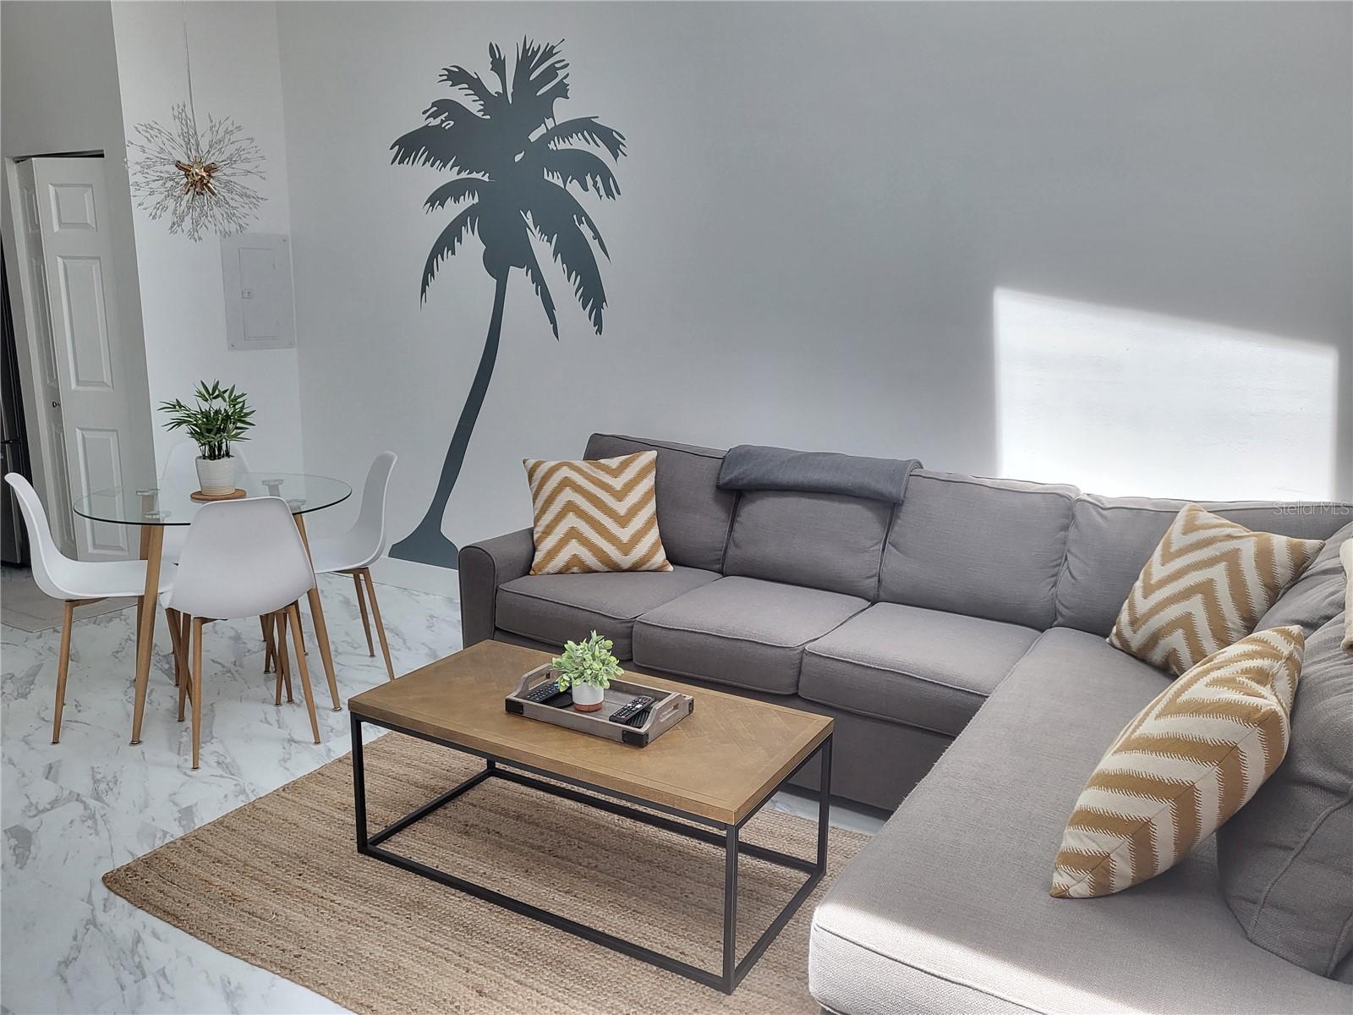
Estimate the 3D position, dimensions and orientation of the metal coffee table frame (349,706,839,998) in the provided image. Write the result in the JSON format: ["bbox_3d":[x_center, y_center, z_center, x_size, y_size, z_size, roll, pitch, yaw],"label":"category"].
[{"bbox_3d":[-0.226,0.732,2.605,1.104,0.394,0.534,7,13,29],"label":"metal coffee table frame"}]

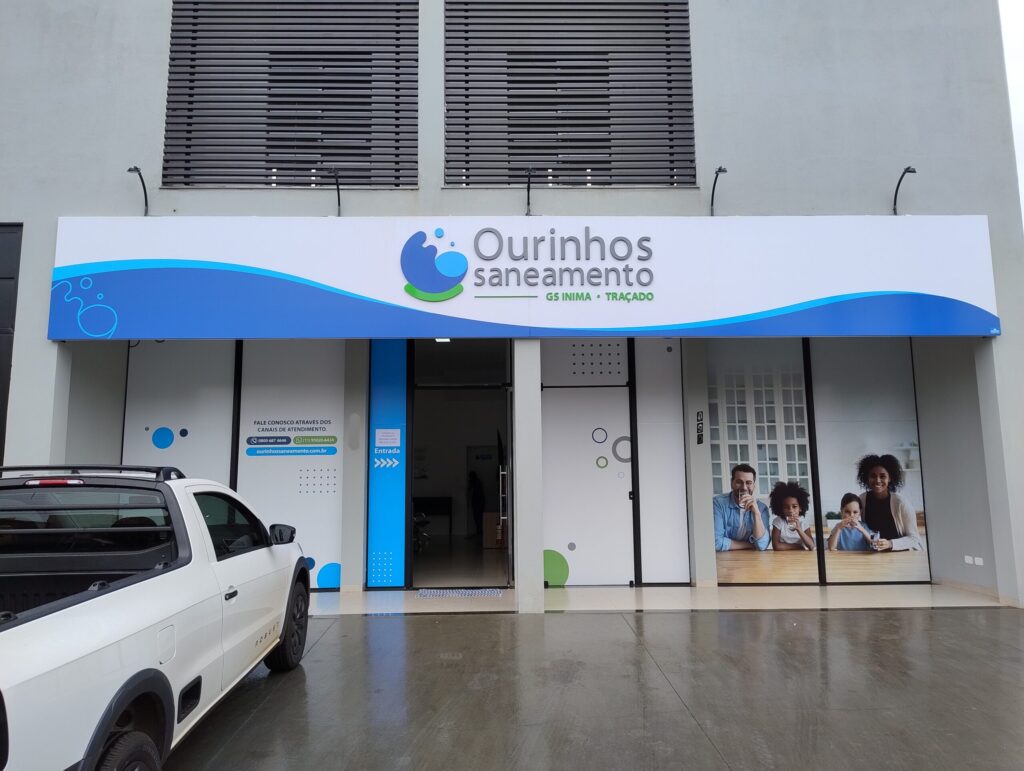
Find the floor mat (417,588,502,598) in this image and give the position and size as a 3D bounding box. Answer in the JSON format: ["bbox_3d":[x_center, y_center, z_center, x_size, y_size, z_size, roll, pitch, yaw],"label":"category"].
[{"bbox_3d":[-0.592,2.386,8.170,0.950,0.015,0.610,0,-8,-1],"label":"floor mat"}]

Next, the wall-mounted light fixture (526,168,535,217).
[{"bbox_3d":[0.185,-1.954,7.241,0.120,0.420,0.440,0,-8,-1],"label":"wall-mounted light fixture"}]

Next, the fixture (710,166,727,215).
[{"bbox_3d":[2.109,-1.967,7.283,0.120,0.420,0.440,0,-8,-1],"label":"fixture"}]

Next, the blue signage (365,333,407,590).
[{"bbox_3d":[-1.528,0.928,8.695,0.470,3.020,0.040,0,-8,-1],"label":"blue signage"}]

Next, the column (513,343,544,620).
[{"bbox_3d":[0.178,0.875,7.264,0.255,2.780,0.280,0,-8,-1],"label":"column"}]

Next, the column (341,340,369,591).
[{"bbox_3d":[-1.909,0.933,8.707,0.260,3.070,0.270,0,-8,-1],"label":"column"}]

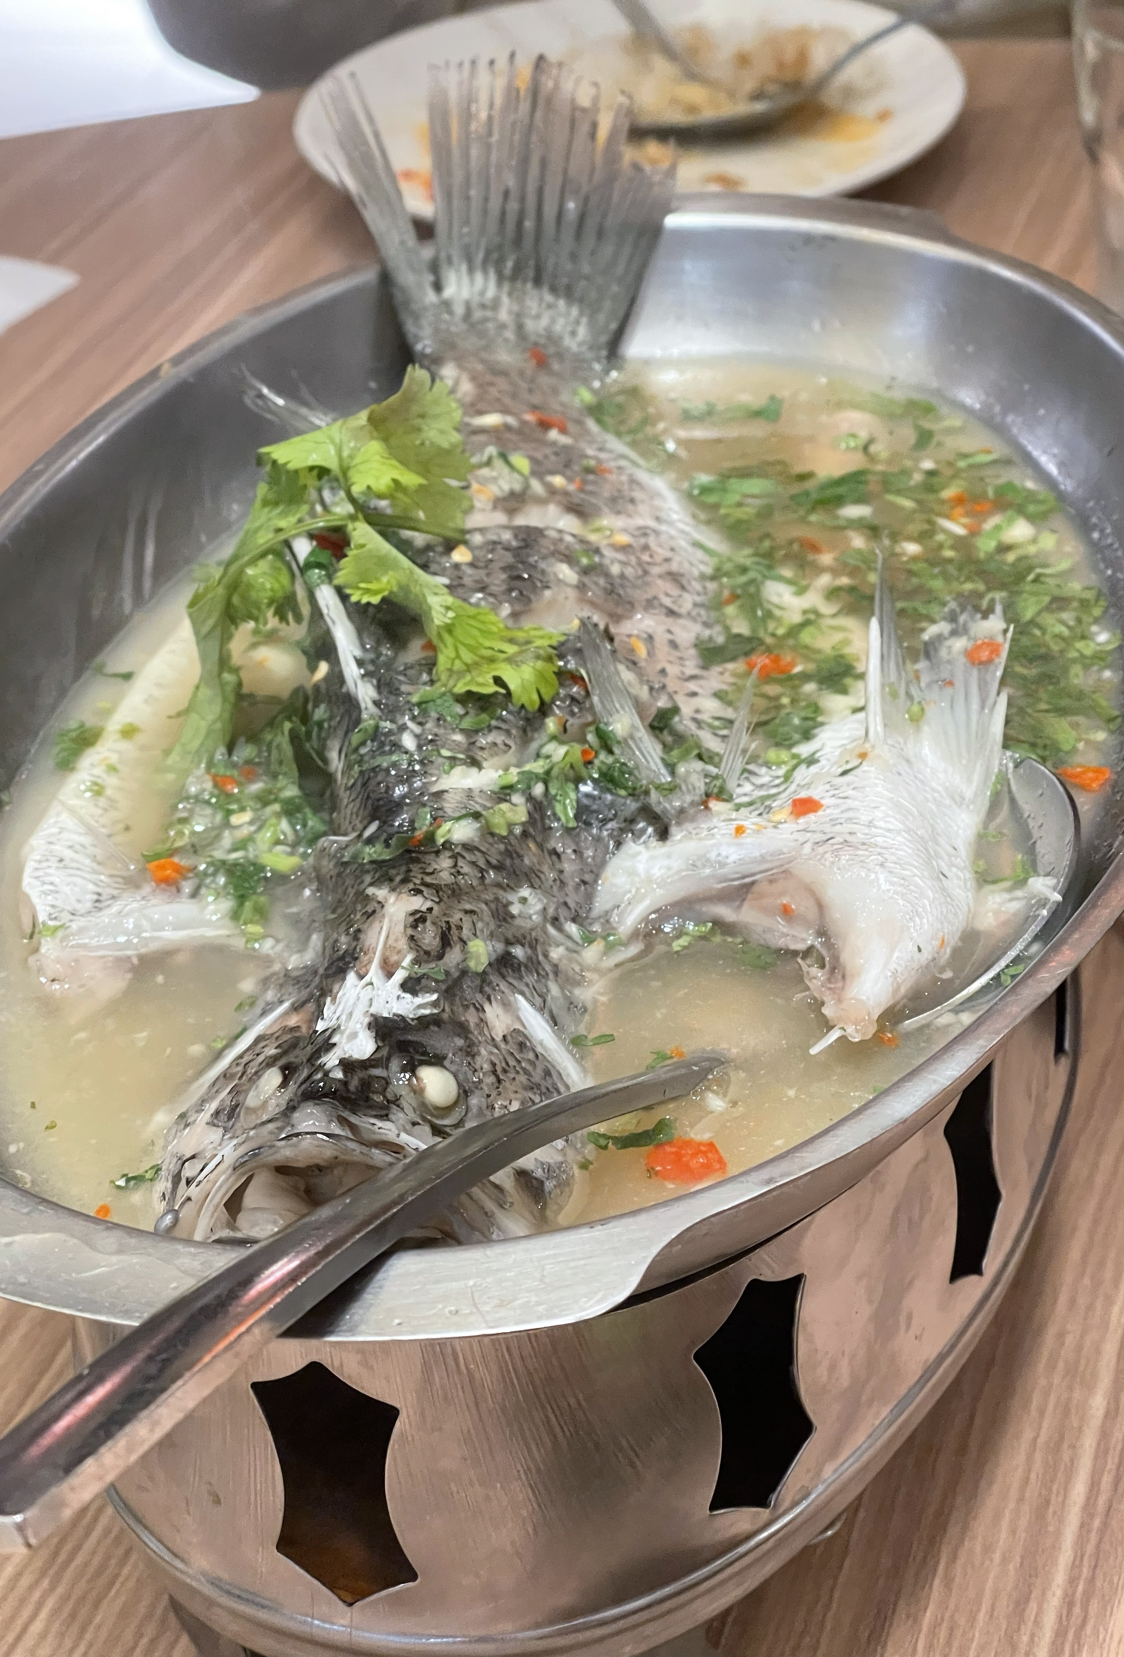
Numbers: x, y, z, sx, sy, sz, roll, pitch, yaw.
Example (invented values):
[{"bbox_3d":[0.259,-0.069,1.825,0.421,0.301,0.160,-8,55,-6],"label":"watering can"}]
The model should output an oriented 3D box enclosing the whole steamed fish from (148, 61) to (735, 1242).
[{"bbox_3d":[-0.014,-0.050,0.616,0.093,0.078,0.372,-3,34,5],"label":"whole steamed fish"}]

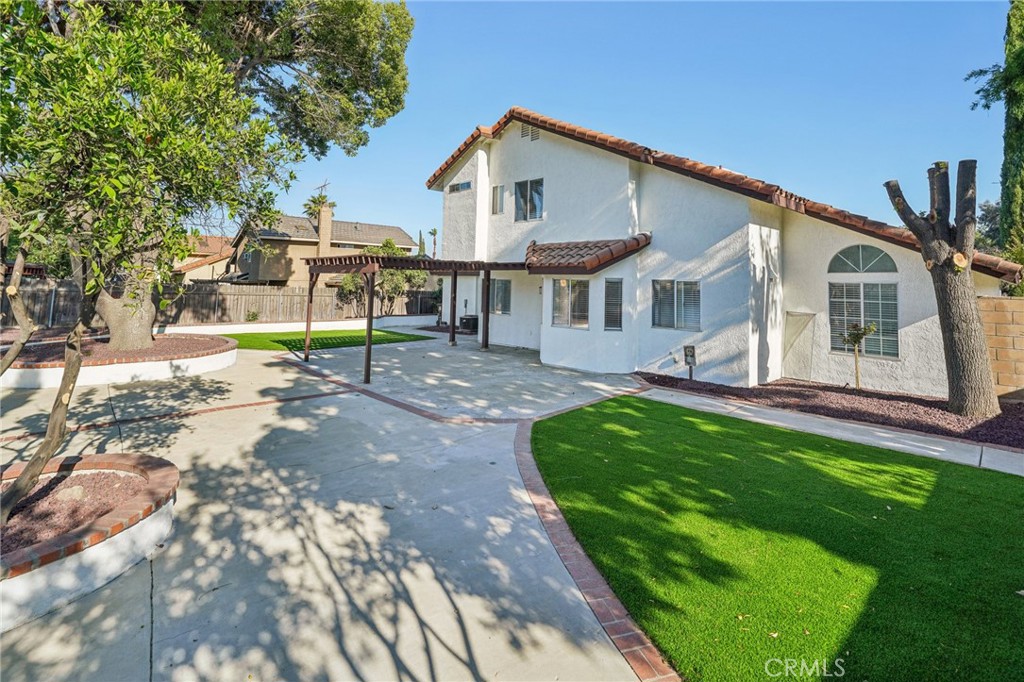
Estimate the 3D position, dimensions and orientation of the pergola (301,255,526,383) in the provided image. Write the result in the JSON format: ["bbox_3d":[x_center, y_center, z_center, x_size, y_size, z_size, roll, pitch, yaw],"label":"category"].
[{"bbox_3d":[-2.490,-0.833,12.377,3.800,2.620,5.400,6,9,43],"label":"pergola"}]

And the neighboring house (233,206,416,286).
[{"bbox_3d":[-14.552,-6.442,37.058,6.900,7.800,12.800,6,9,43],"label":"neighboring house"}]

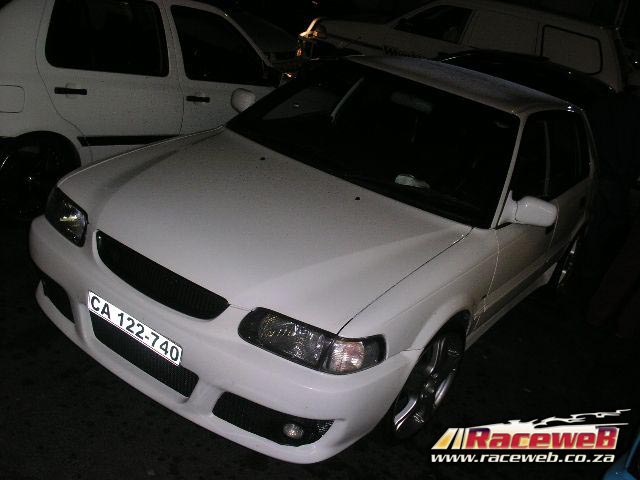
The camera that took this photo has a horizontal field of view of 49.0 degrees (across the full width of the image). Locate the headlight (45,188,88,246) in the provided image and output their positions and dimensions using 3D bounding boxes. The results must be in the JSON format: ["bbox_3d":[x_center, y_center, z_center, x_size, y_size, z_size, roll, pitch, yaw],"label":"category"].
[{"bbox_3d":[-0.969,-0.104,2.926,0.414,0.172,0.313,24,22,27],"label":"headlight"}]

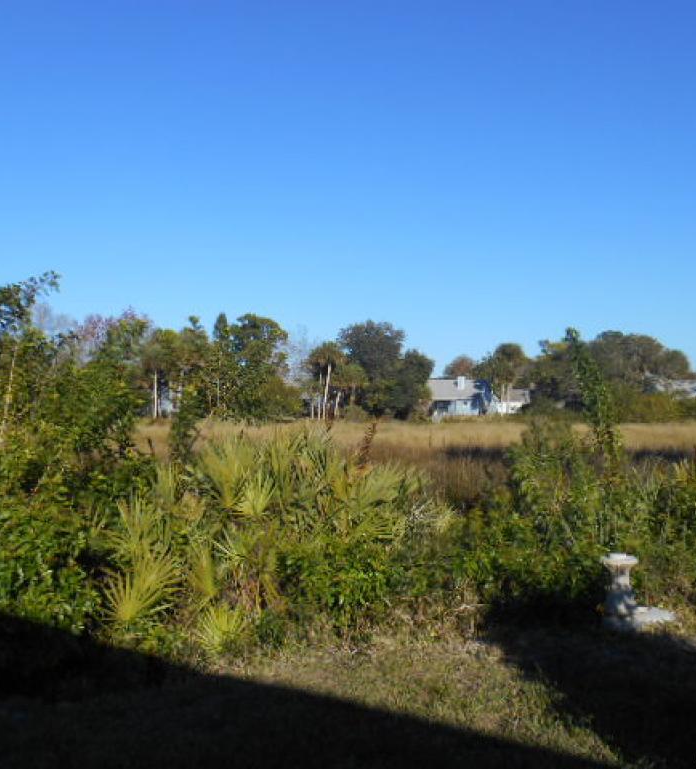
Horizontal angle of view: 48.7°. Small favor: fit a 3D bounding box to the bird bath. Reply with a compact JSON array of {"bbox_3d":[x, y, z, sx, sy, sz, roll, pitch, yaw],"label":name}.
[{"bbox_3d":[2.160,1.540,5.750,0.520,0.500,0.470,-1,-2,20],"label":"bird bath"}]

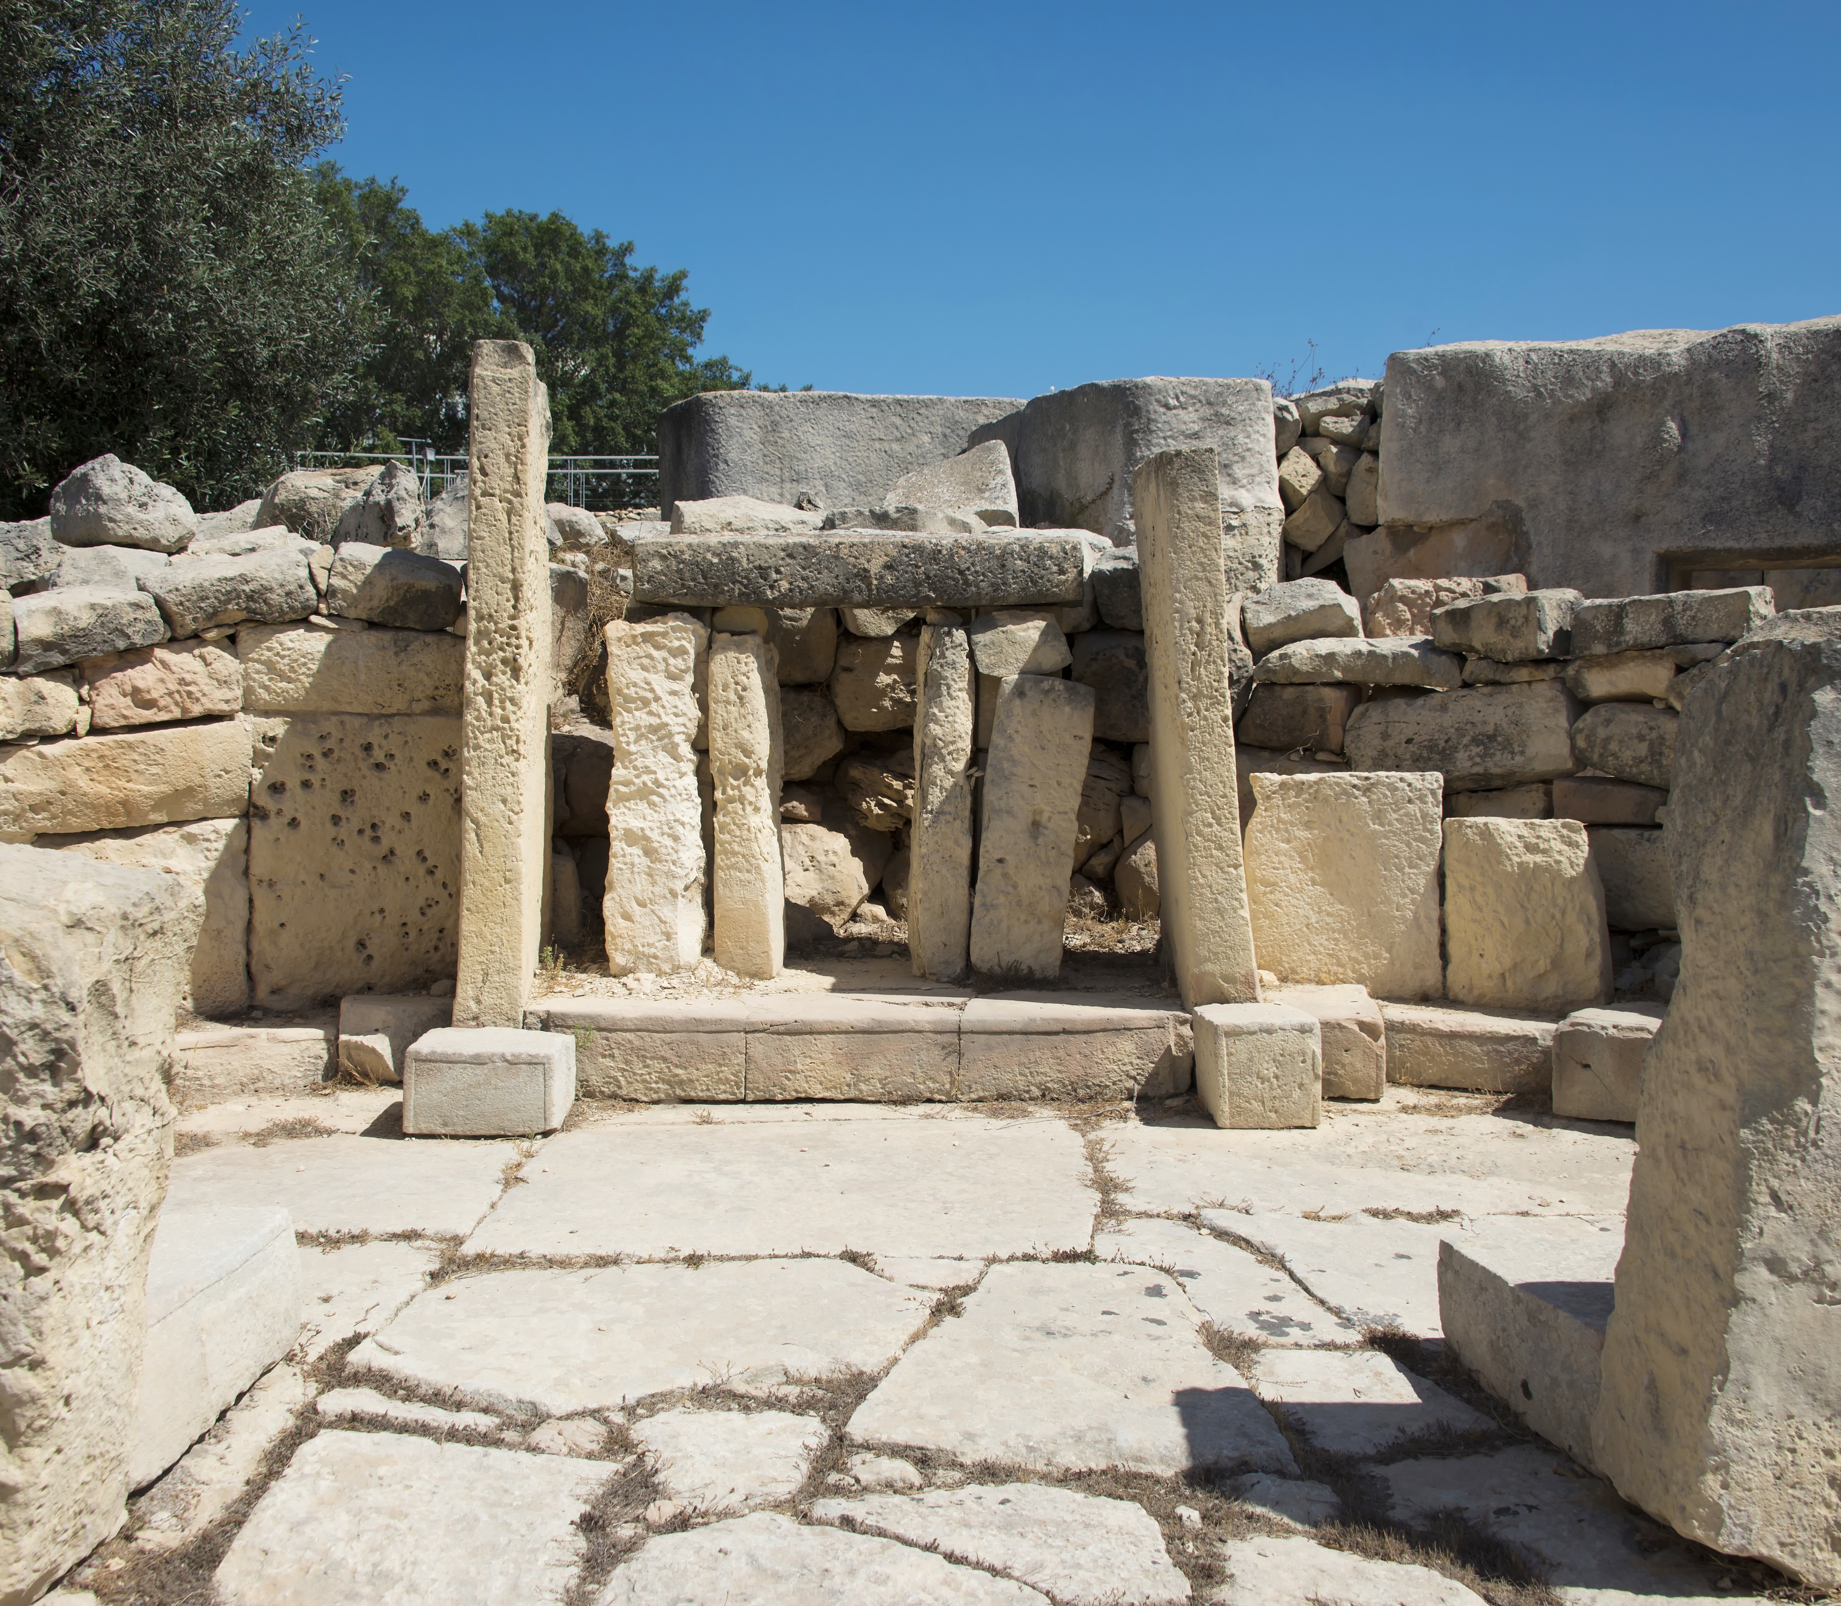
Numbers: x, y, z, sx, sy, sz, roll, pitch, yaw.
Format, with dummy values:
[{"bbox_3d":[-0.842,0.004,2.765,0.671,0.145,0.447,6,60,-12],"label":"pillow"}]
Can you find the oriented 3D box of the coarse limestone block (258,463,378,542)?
[{"bbox_3d":[-3.394,-1.674,10.600,0.680,0.410,0.550,0,2,-15],"label":"coarse limestone block"}]

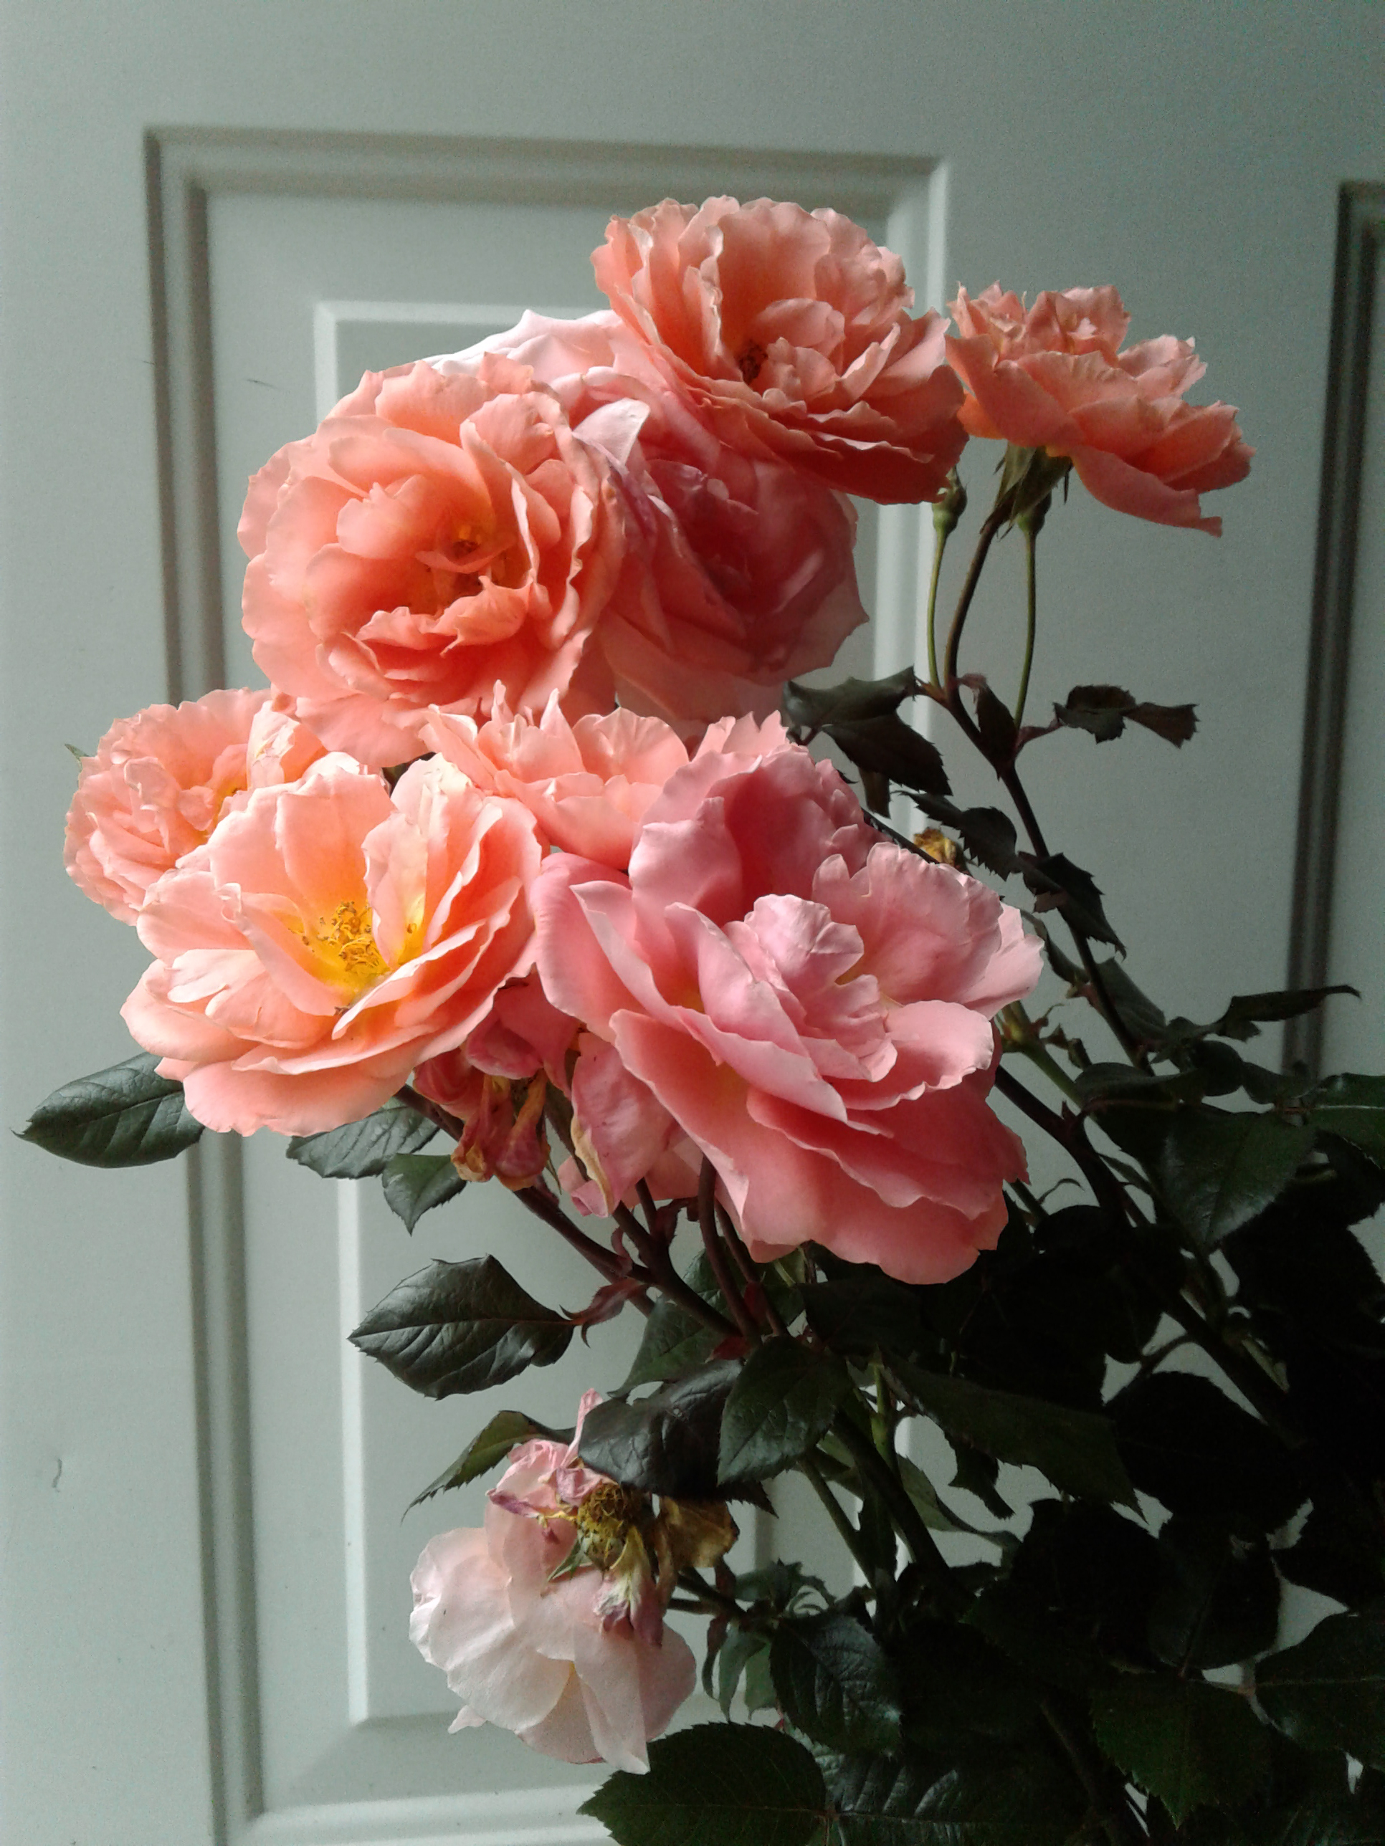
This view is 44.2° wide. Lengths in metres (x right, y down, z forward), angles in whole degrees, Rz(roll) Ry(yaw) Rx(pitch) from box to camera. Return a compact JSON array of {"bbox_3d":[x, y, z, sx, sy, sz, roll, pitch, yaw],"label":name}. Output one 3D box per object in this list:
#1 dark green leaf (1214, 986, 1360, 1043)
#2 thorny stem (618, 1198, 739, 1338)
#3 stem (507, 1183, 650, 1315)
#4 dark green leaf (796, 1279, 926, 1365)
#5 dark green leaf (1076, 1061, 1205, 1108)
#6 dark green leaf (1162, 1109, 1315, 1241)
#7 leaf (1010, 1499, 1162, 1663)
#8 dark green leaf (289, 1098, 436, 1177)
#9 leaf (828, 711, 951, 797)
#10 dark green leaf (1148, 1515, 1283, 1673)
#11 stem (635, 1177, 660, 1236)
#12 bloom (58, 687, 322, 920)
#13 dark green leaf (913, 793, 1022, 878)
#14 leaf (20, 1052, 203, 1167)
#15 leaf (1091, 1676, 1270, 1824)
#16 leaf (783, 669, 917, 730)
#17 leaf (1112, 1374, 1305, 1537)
[{"bbox_3d":[0.153,0.024,0.440,0.039,0.012,0.020,3,18,-9],"label":"dark green leaf"},{"bbox_3d":[-0.004,0.081,0.400,0.010,0.043,0.010,-43,12,0],"label":"thorny stem"},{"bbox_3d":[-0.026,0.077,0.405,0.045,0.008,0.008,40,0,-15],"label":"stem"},{"bbox_3d":[0.039,0.090,0.385,0.029,0.019,0.014,-2,21,-5],"label":"dark green leaf"},{"bbox_3d":[0.105,0.038,0.400,0.029,0.009,0.020,1,15,6],"label":"dark green leaf"},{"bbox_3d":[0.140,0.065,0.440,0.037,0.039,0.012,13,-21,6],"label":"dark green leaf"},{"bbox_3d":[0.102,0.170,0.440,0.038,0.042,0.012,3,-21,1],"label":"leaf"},{"bbox_3d":[-0.076,0.048,0.395,0.036,0.020,0.012,2,23,5],"label":"dark green leaf"},{"bbox_3d":[0.050,-0.043,0.430,0.037,0.010,0.021,31,50,7],"label":"leaf"},{"bbox_3d":[0.131,0.169,0.430,0.033,0.042,0.010,16,-28,2],"label":"dark green leaf"},{"bbox_3d":[-0.010,0.063,0.380,0.004,0.015,0.004,-18,3,1],"label":"stem"},{"bbox_3d":[-0.127,-0.029,0.440,0.070,0.070,0.050,-10,-36,14],"label":"bloom"},{"bbox_3d":[0.069,-0.022,0.430,0.034,0.010,0.019,36,41,5],"label":"dark green leaf"},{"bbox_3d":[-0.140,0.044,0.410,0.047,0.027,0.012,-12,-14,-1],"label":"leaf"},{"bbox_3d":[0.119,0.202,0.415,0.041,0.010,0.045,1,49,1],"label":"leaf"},{"bbox_3d":[0.038,-0.054,0.410,0.032,0.011,0.024,0,26,0],"label":"leaf"},{"bbox_3d":[0.133,0.138,0.440,0.050,0.011,0.041,14,54,11],"label":"leaf"}]

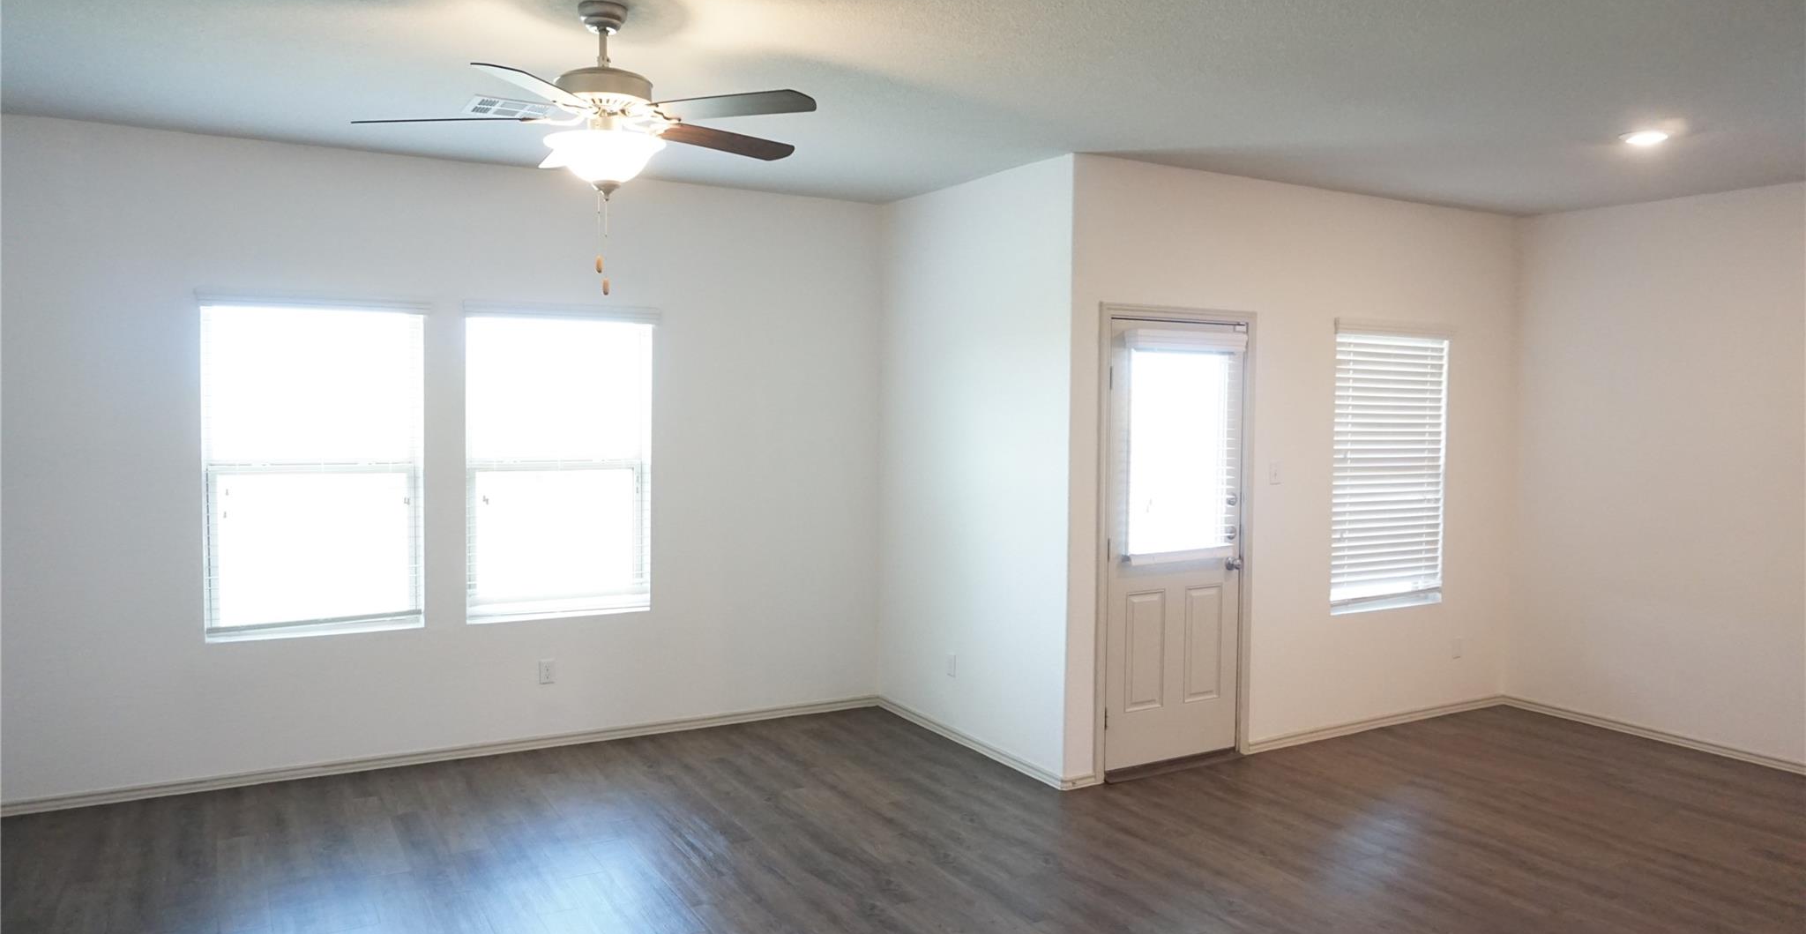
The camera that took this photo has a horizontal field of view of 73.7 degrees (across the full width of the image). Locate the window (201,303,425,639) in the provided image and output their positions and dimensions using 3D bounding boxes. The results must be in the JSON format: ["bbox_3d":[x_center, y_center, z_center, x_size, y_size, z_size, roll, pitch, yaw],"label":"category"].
[{"bbox_3d":[-2.536,0.005,5.218,0.890,1.435,0.070,-1,4,-30],"label":"window"}]

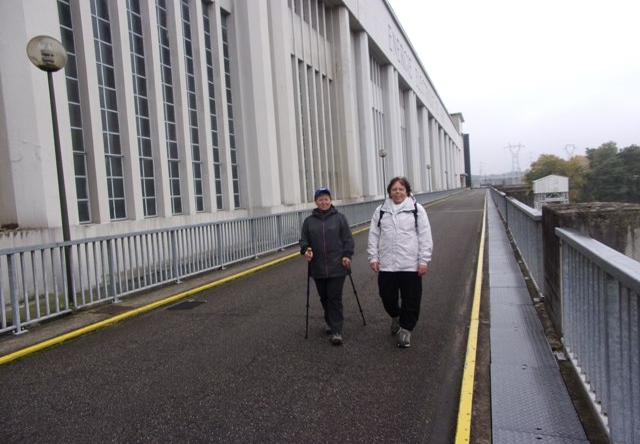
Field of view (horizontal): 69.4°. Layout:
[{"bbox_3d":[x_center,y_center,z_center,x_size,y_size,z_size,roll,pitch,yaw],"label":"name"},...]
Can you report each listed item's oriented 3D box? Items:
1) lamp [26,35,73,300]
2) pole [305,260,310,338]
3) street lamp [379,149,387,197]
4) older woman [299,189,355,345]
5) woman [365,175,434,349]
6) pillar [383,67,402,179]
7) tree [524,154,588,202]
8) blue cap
[{"bbox_3d":[-3.682,-0.647,6.555,0.490,3.930,0.490,-2,3,20],"label":"lamp"},{"bbox_3d":[-0.125,0.763,4.859,0.040,0.990,0.050,5,10,14],"label":"pole"},{"bbox_3d":[3.871,-2.337,27.377,0.490,3.950,0.490,-2,3,20],"label":"street lamp"},{"bbox_3d":[0.084,0.440,4.829,0.500,1.600,0.500,-3,3,14],"label":"older woman"},{"bbox_3d":[0.791,0.383,4.595,0.570,1.650,0.470,-3,3,17],"label":"woman"},{"bbox_3d":[6.701,-8.026,41.715,1.050,11.300,2.500,-2,3,20],"label":"pillar"},{"bbox_3d":[48.610,-7.913,95.000,12.000,12.500,11.000,-2,3,20],"label":"tree"},{"bbox_3d":[0.025,-0.289,4.719,0.170,0.140,0.240,-3,3,10],"label":"blue cap"}]

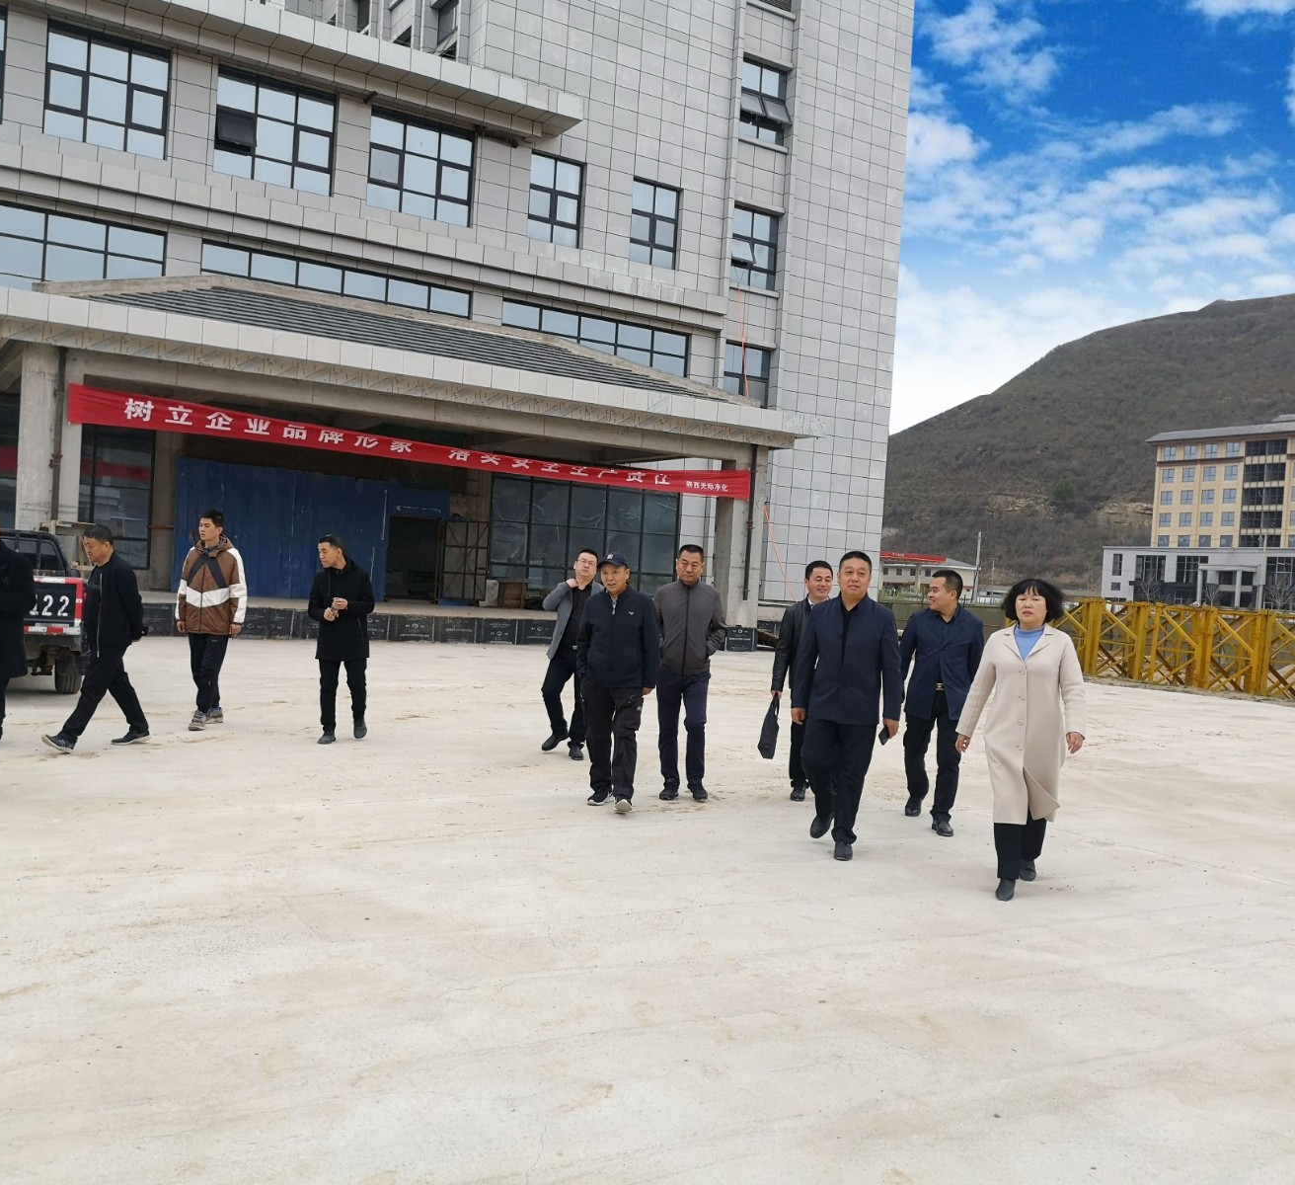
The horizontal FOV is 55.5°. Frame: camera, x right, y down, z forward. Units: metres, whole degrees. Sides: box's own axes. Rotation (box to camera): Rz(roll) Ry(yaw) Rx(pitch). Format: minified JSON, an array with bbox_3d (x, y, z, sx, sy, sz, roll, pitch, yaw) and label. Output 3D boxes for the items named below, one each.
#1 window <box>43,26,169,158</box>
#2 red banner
[{"bbox_3d":[-12.573,-11.644,28.776,2.697,2.576,0.150,3,0,-32],"label":"window"},{"bbox_3d":[-3.880,-2.980,25.898,15.100,0.840,0.300,3,0,-32],"label":"red banner"}]

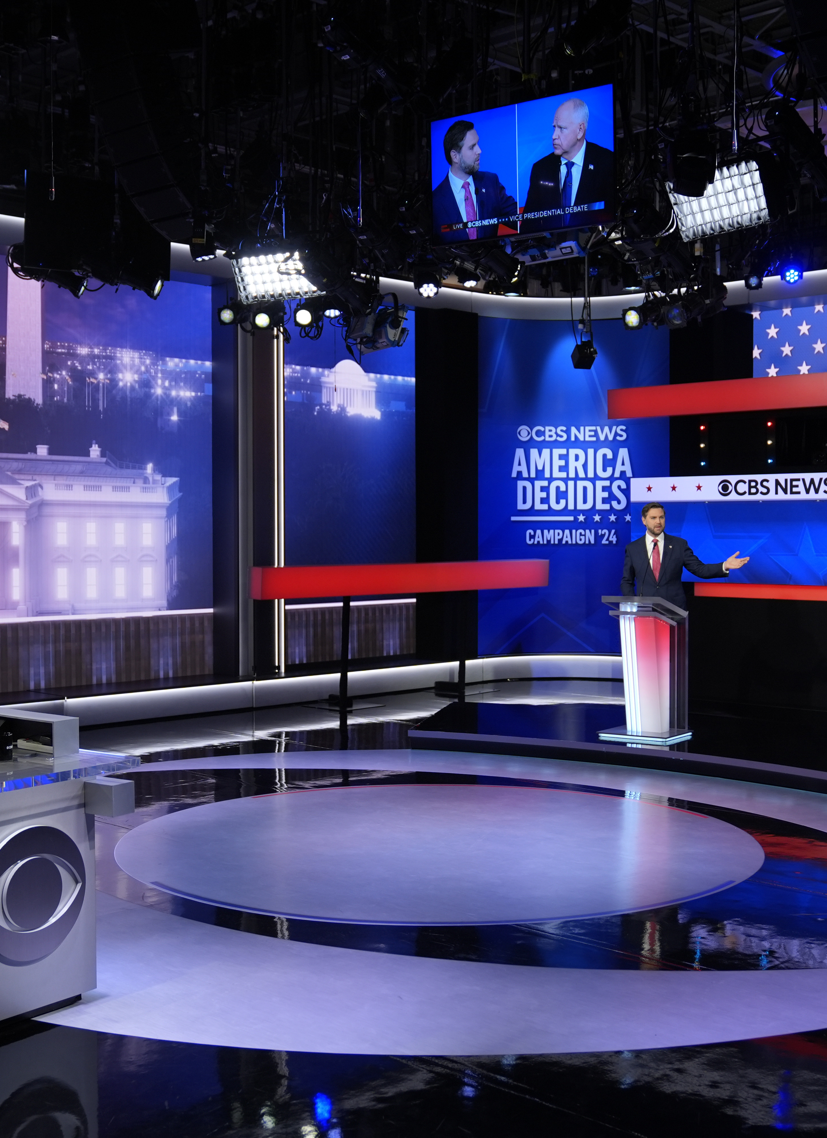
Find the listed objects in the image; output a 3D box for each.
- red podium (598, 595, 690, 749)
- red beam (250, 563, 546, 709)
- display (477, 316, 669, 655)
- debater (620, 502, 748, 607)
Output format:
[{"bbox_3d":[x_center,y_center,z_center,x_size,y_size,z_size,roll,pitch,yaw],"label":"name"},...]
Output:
[{"bbox_3d":[1.874,0.784,11.807,0.580,1.170,0.520,1,2,32],"label":"red podium"},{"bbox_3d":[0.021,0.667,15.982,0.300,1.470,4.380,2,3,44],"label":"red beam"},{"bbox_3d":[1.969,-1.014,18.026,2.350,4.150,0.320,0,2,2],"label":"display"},{"bbox_3d":[2.200,0.413,12.121,1.000,1.890,0.480,0,2,10],"label":"debater"}]

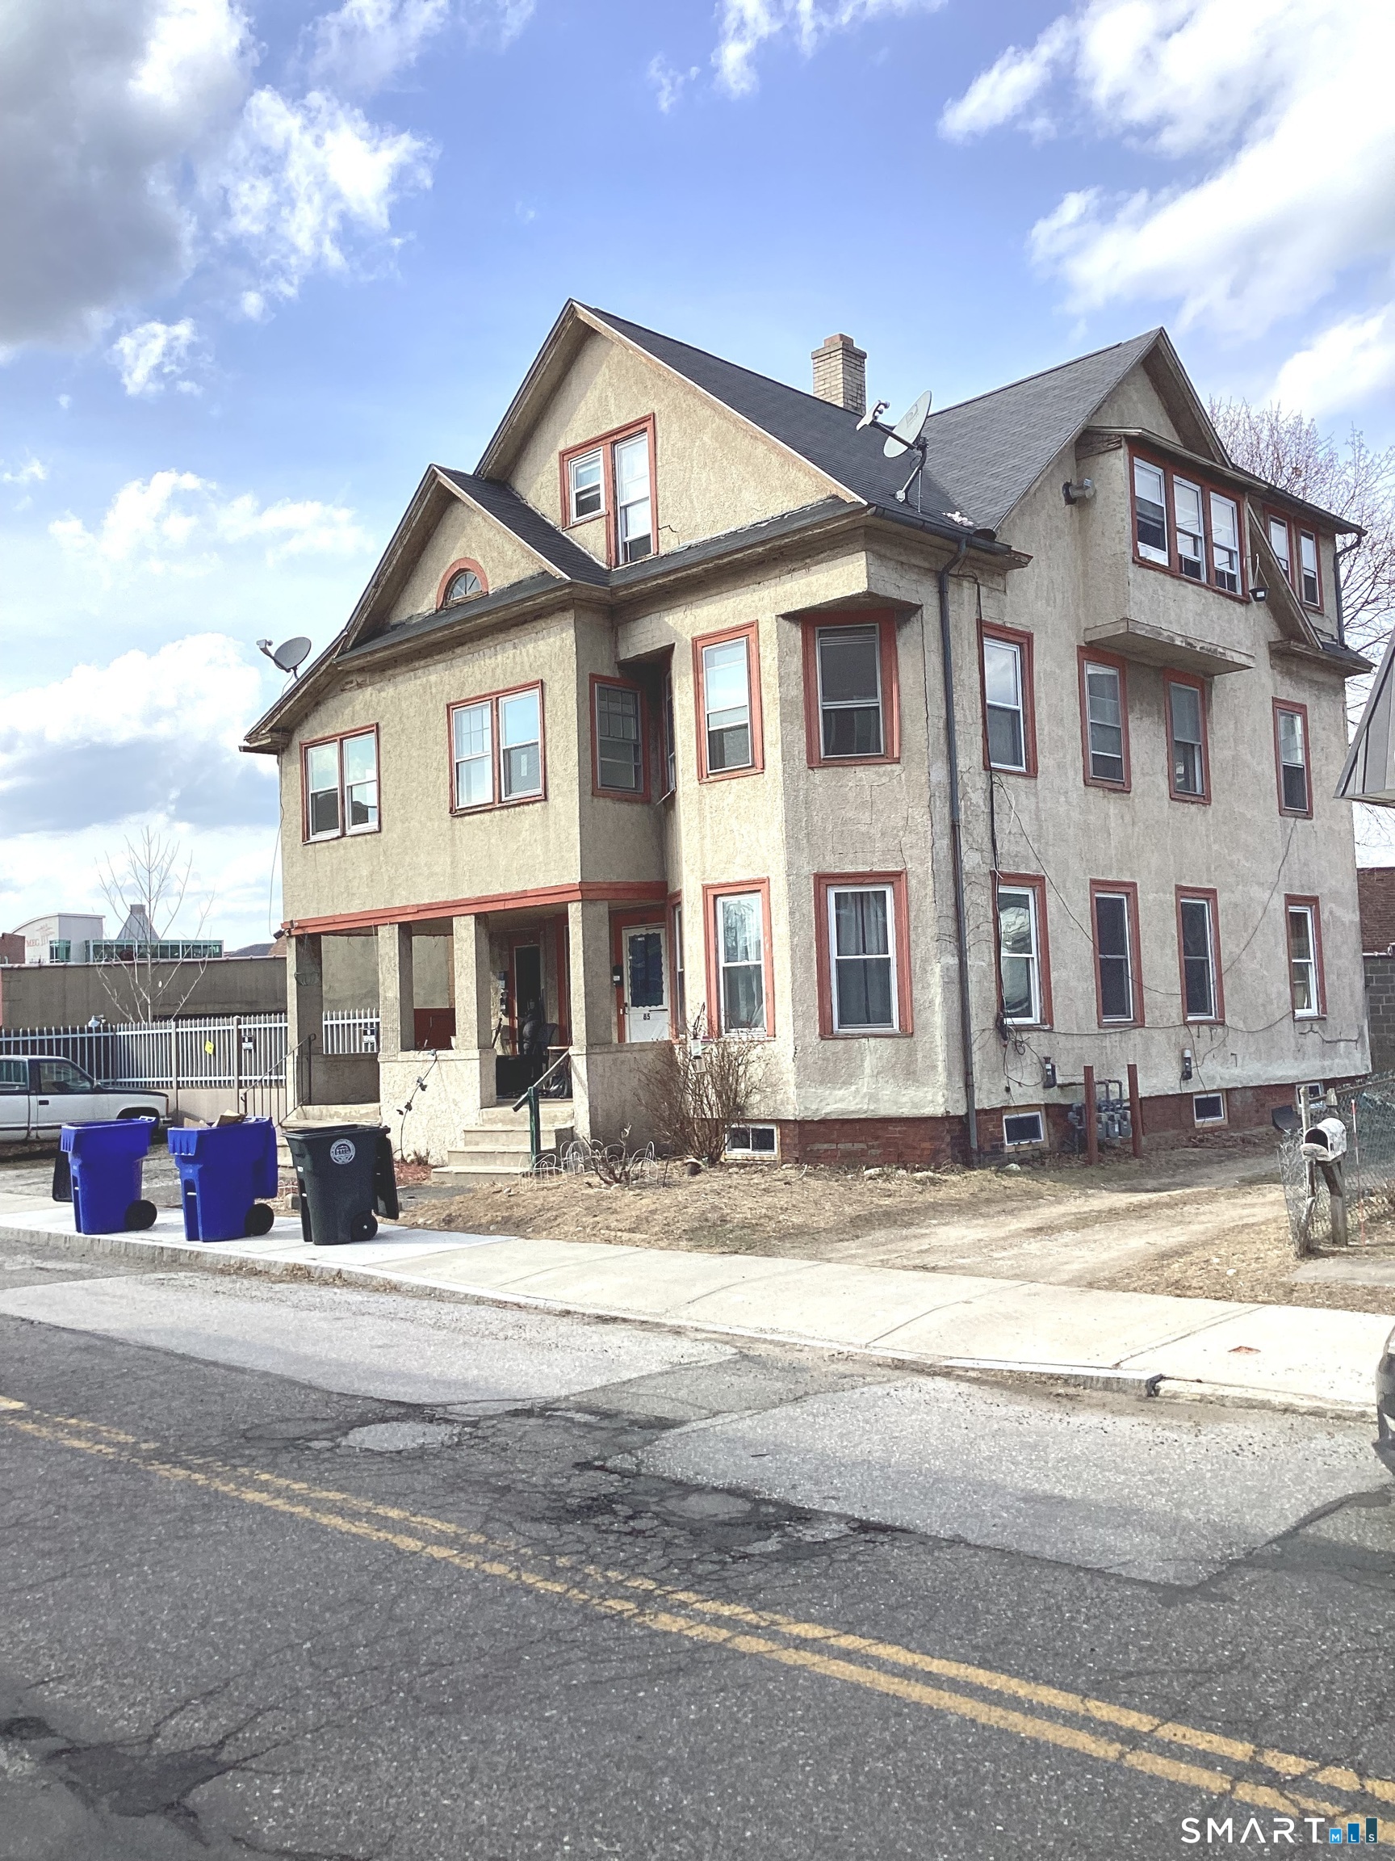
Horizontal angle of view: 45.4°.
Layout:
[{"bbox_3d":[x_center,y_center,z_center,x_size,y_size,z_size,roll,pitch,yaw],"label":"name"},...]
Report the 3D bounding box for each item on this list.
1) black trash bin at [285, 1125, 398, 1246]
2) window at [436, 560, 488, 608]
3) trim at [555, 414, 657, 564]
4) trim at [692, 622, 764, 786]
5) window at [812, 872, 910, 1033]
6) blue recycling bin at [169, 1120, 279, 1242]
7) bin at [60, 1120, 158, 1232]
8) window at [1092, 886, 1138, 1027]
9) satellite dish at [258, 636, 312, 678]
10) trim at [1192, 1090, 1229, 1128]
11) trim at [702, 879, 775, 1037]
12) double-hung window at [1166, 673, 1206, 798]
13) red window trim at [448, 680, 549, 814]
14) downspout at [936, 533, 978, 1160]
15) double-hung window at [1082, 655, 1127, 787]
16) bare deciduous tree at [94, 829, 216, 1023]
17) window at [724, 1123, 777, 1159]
[{"bbox_3d":[-3.200,2.267,14.975,0.850,1.020,0.620,0,-4,-31],"label":"black trash bin"},{"bbox_3d":[-2.861,-4.332,20.600,1.003,0.554,0.150,-6,-5,44],"label":"window"},{"bbox_3d":[-1.073,-5.151,20.006,1.675,1.668,0.120,-6,-5,44],"label":"trim"},{"bbox_3d":[0.348,-2.660,19.472,1.062,1.711,0.100,-6,-5,44],"label":"trim"},{"bbox_3d":[1.757,0.263,17.670,0.973,1.739,0.120,-3,-4,10],"label":"window"},{"bbox_3d":[-4.439,2.311,15.563,0.620,1.100,0.840,-5,-5,41],"label":"blue recycling bin"},{"bbox_3d":[-5.863,2.430,16.575,0.800,1.090,0.620,0,-4,-31],"label":"bin"},{"bbox_3d":[4.994,0.290,19.971,0.150,1.676,1.003,-6,-5,44],"label":"window"},{"bbox_3d":[-6.013,-3.981,24.272,0.570,0.620,0.600,-6,-5,44],"label":"satellite dish"},{"bbox_3d":[6.969,2.423,22.620,0.100,0.477,0.964,-6,-5,44],"label":"trim"},{"bbox_3d":[0.486,0.333,18.085,0.997,1.716,0.150,-6,-5,44],"label":"trim"},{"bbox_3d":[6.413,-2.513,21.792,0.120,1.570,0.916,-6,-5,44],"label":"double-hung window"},{"bbox_3d":[-2.472,-2.199,20.360,1.849,1.427,0.120,-6,-5,44],"label":"red window trim"},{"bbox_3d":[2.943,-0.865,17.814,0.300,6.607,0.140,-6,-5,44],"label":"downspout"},{"bbox_3d":[4.894,-2.513,20.156,0.150,1.571,1.003,-6,-5,44],"label":"double-hung window"},{"bbox_3d":[-12.120,1.017,37.000,2.600,6.520,2.600,-1,-4,-19],"label":"bare deciduous tree"},{"bbox_3d":[0.598,2.302,18.153,0.766,0.358,0.100,-6,-5,44],"label":"window"}]

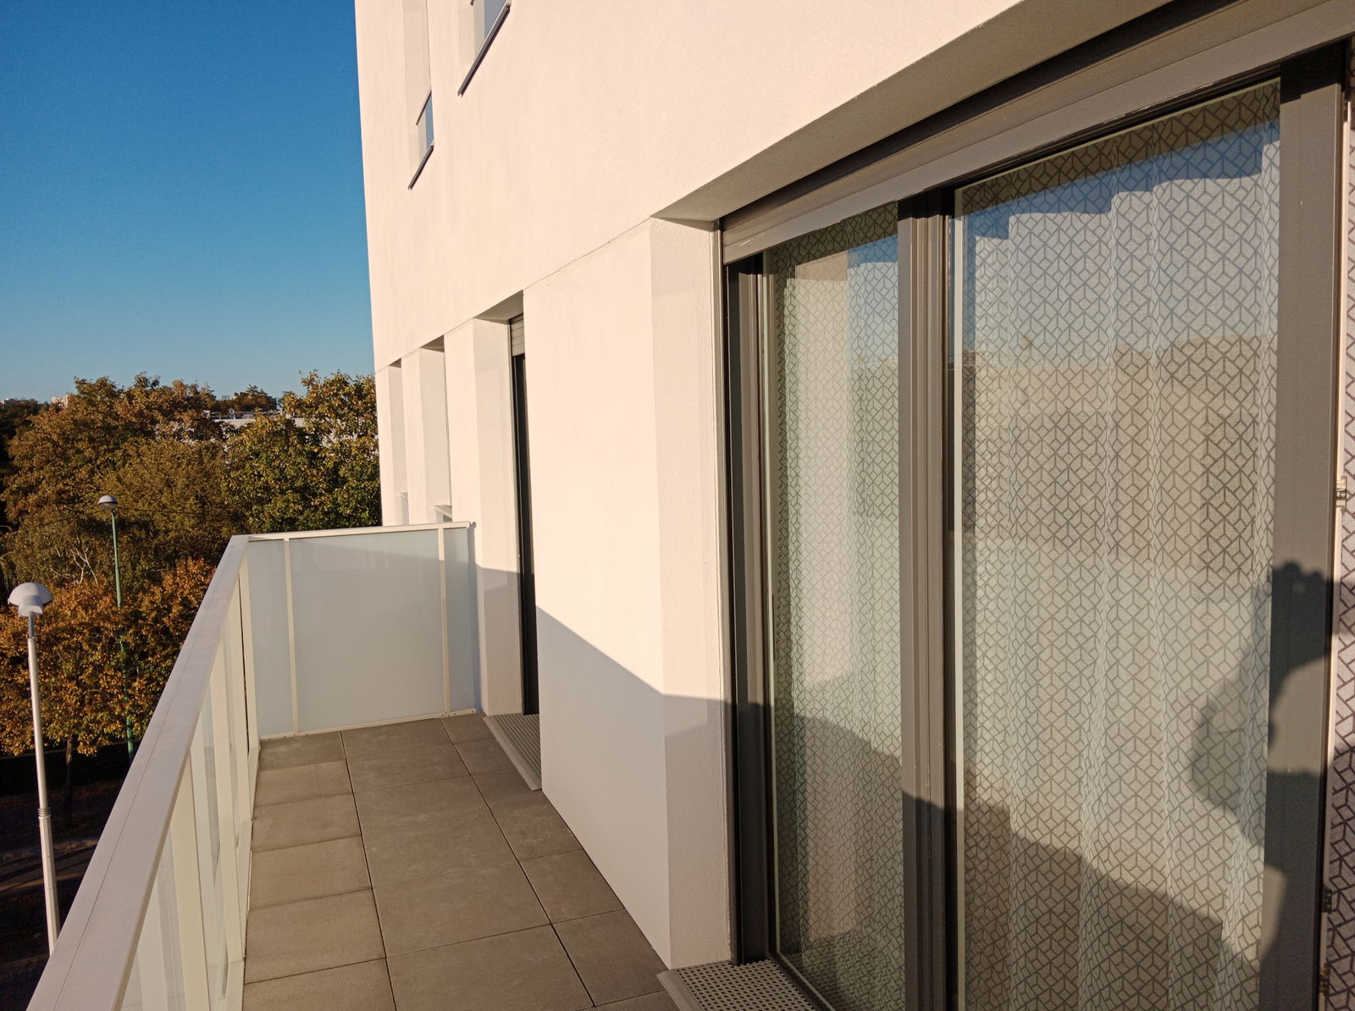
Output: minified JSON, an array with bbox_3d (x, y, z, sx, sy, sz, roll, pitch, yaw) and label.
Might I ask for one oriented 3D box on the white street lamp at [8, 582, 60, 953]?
[{"bbox_3d":[-7.845,4.880,12.842,0.460,7.900,0.580,-4,6,-28],"label":"white street lamp"}]

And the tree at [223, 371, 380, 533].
[{"bbox_3d":[-11.407,1.358,33.304,7.500,11.460,7.500,-3,5,-21],"label":"tree"}]

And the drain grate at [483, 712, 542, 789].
[{"bbox_3d":[-0.678,1.182,5.023,0.340,0.035,1.180,-3,5,-21],"label":"drain grate"}]

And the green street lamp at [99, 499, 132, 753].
[{"bbox_3d":[-14.707,3.742,26.858,0.460,8.030,0.520,-2,5,-7],"label":"green street lamp"}]

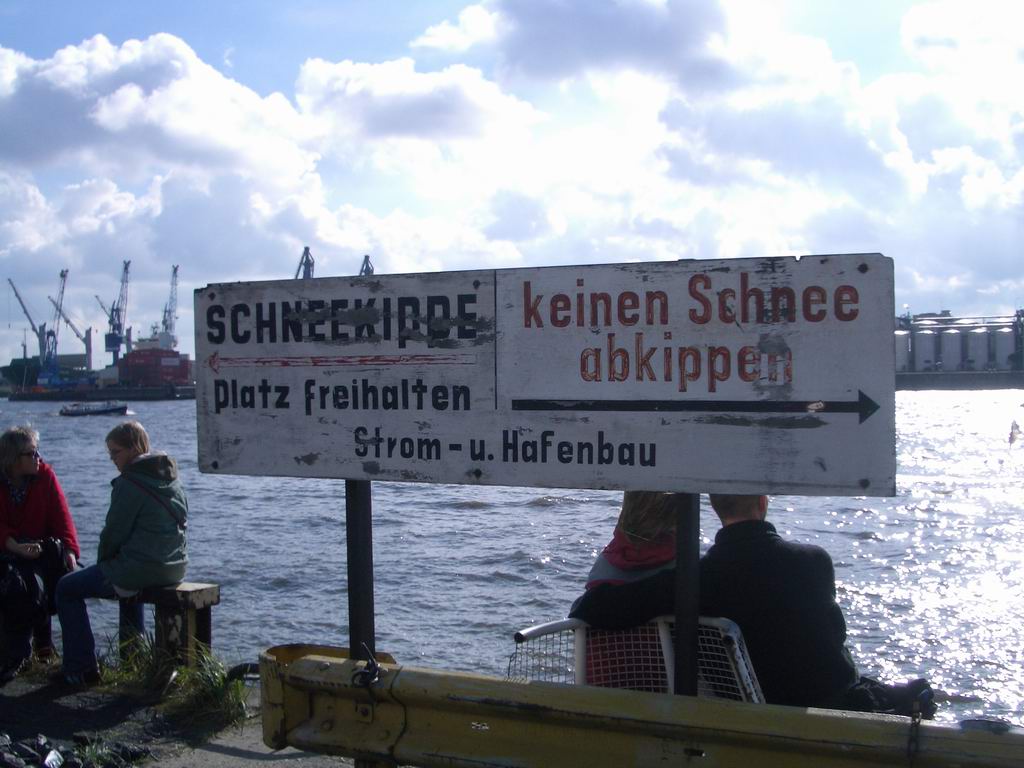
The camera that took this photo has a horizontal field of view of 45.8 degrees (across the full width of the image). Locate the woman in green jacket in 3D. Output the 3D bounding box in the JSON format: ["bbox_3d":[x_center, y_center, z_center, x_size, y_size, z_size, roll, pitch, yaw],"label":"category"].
[{"bbox_3d":[-1.945,0.820,6.080,0.720,1.270,0.600,-1,0,18],"label":"woman in green jacket"}]

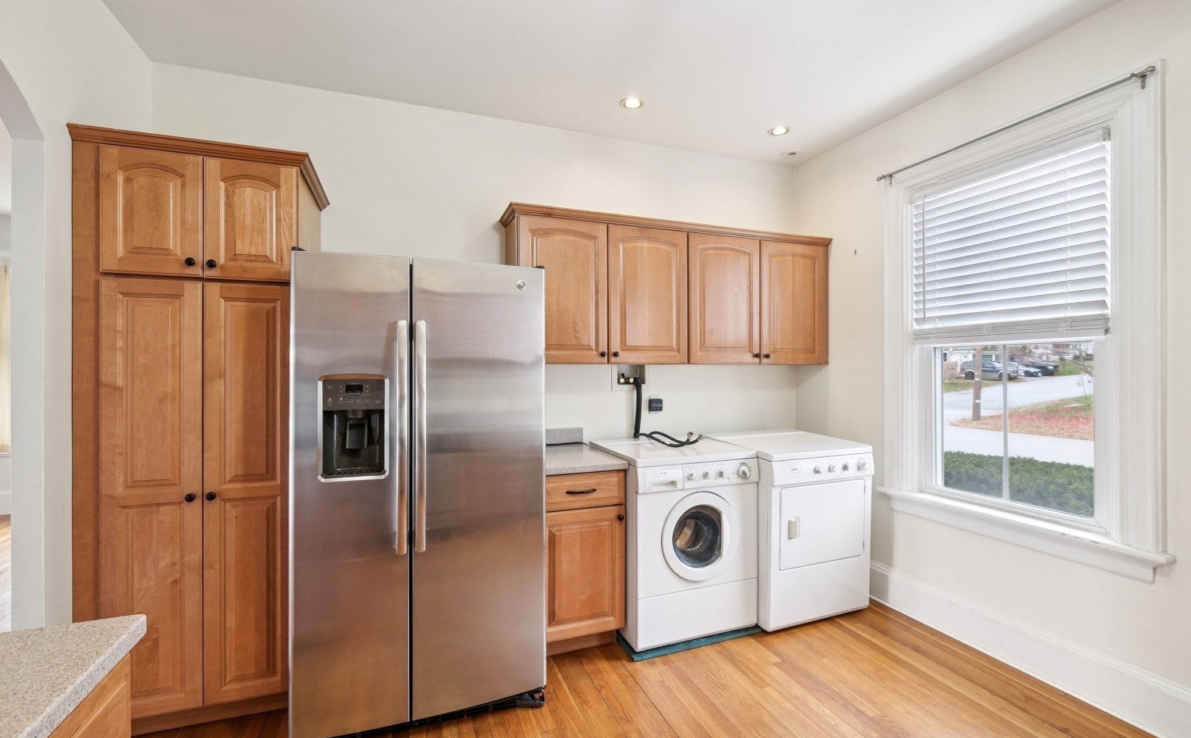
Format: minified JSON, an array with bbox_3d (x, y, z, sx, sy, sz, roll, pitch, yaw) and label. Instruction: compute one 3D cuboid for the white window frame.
[{"bbox_3d":[1.915,-0.164,2.348,0.165,1.928,1.195,0,0,-20],"label":"white window frame"}]

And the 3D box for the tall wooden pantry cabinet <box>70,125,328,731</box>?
[{"bbox_3d":[-1.558,0.265,2.085,0.725,2.190,0.650,0,0,-20],"label":"tall wooden pantry cabinet"}]

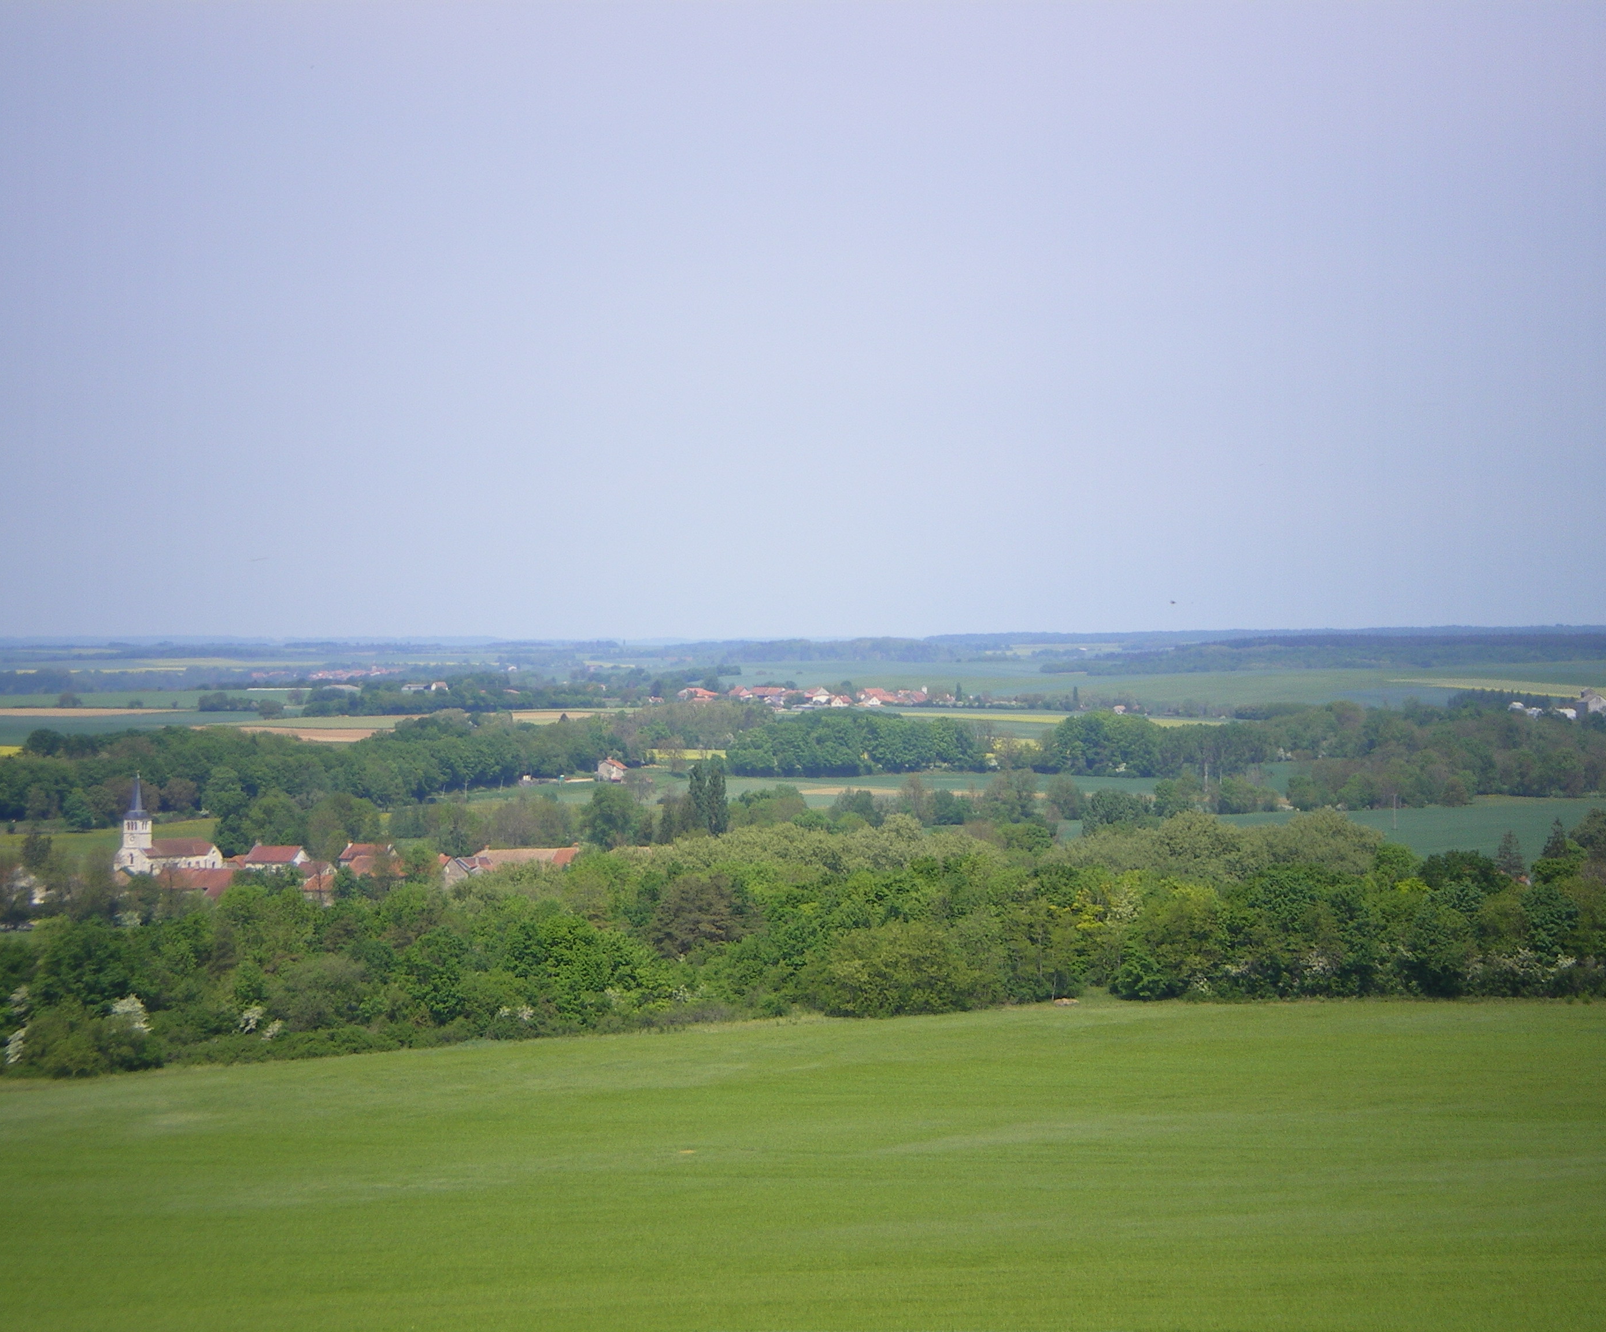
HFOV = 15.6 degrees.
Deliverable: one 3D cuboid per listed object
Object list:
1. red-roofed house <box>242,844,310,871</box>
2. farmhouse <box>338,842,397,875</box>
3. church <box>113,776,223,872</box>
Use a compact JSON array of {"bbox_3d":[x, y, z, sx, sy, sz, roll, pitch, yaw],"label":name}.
[{"bbox_3d":[-149.350,55.340,1670.000,15.400,8.400,10.100,0,0,30],"label":"red-roofed house"},{"bbox_3d":[-122.470,54.930,1660.000,14.800,9.200,10.700,0,1,35],"label":"farmhouse"},{"bbox_3d":[-181.990,45.220,1675.000,18.500,29.800,31.500,0,1,34],"label":"church"}]

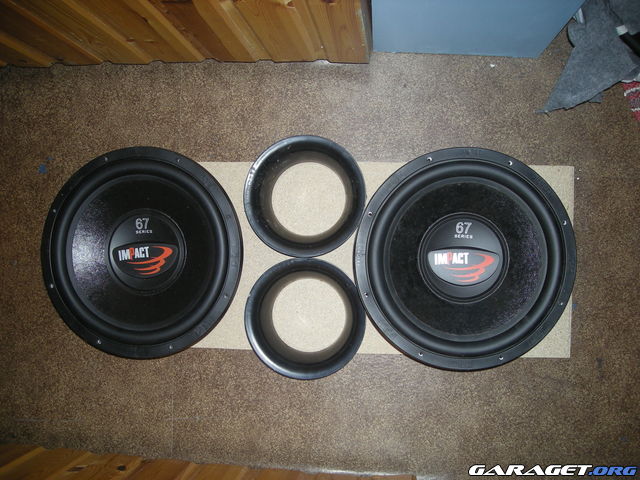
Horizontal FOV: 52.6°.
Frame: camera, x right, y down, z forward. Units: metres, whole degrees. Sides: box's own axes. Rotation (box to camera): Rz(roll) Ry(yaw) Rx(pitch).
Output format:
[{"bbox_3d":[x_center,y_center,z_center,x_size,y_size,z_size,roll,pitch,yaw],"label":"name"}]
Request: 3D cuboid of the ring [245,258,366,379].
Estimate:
[{"bbox_3d":[-0.026,0.153,1.288,0.236,0.062,0.236,0,89,6],"label":"ring"}]

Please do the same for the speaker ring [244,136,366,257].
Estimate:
[{"bbox_3d":[-0.026,-0.085,1.292,0.237,0.062,0.237,0,89,6],"label":"speaker ring"}]

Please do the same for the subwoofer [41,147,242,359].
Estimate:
[{"bbox_3d":[-0.316,0.025,1.272,0.390,0.175,0.390,0,89,6],"label":"subwoofer"}]

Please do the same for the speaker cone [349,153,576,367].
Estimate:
[{"bbox_3d":[0.257,0.034,1.202,0.382,0.180,0.382,0,89,6],"label":"speaker cone"}]

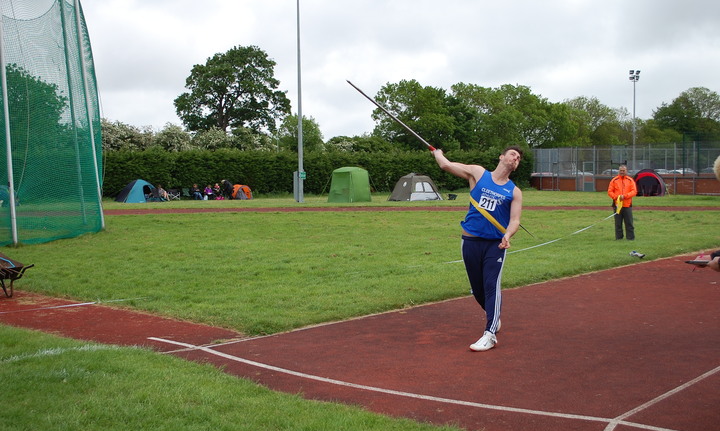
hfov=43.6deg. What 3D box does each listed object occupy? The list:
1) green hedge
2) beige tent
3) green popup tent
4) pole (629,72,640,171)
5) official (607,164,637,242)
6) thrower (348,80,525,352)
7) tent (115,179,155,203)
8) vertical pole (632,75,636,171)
[{"bbox_3d":[-2.900,-3.385,72.500,36.000,3.800,2.200,-1,2,-15],"label":"green hedge"},{"bbox_3d":[3.550,-1.830,59.000,2.650,1.750,2.600,-2,3,-33],"label":"beige tent"},{"bbox_3d":[-0.650,-1.902,56.200,1.950,2.180,1.950,2,3,39],"label":"green popup tent"},{"bbox_3d":[28.109,-8.902,92.000,1.200,12.300,0.800,0,3,18],"label":"pole"},{"bbox_3d":[6.350,-0.319,21.750,0.750,1.830,0.450,0,3,16],"label":"official"},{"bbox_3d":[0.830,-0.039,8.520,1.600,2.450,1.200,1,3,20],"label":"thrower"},{"bbox_3d":[-14.550,-1.631,59.300,2.600,1.550,2.200,-2,3,-30],"label":"tent"},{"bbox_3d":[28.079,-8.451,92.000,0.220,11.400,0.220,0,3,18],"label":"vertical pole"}]

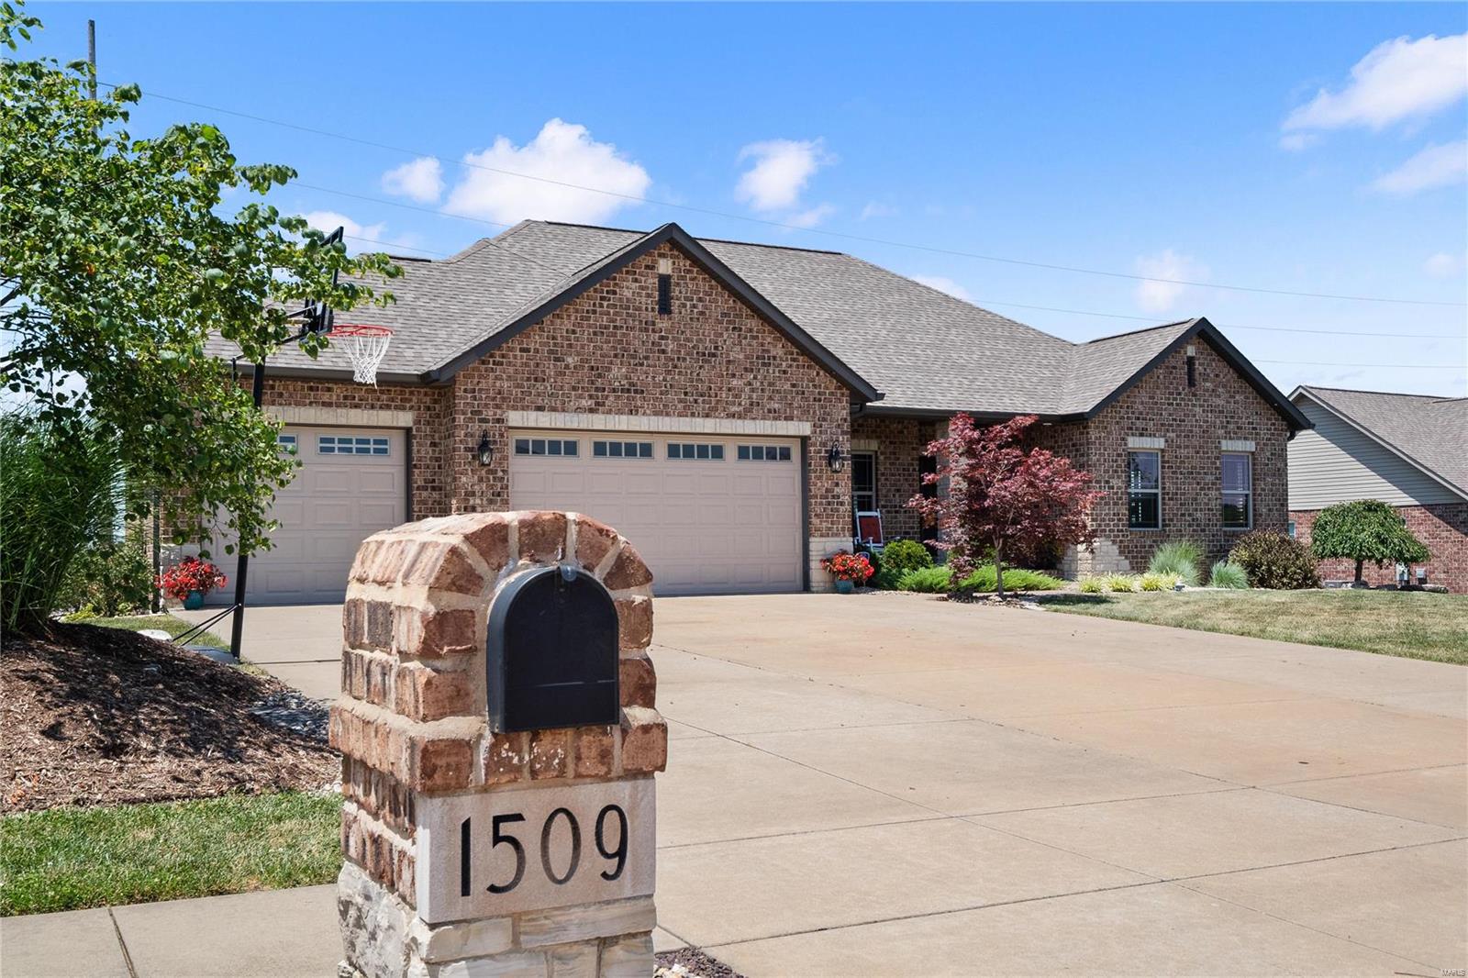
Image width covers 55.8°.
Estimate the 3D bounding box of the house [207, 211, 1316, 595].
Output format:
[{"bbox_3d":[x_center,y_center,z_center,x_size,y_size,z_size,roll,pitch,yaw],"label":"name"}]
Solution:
[{"bbox_3d":[-0.480,-1.743,28.030,22.200,7.000,13.300,1,-1,-26],"label":"house"}]

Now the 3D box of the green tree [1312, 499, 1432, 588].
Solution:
[{"bbox_3d":[13.570,1.138,29.600,2.495,1.818,2.443,1,-1,-26],"label":"green tree"}]

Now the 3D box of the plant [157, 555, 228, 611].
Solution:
[{"bbox_3d":[-6.972,1.211,17.850,0.874,0.702,0.856,1,-1,-26],"label":"plant"}]

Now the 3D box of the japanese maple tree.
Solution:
[{"bbox_3d":[4.276,0.261,21.800,2.992,2.874,2.900,0,-1,0],"label":"japanese maple tree"}]

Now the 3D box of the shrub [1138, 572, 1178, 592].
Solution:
[{"bbox_3d":[7.573,1.655,24.700,0.714,0.364,0.600,1,-1,-26],"label":"shrub"}]

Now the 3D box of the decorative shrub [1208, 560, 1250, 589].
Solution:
[{"bbox_3d":[9.248,1.596,25.900,0.748,0.530,0.733,1,-1,-26],"label":"decorative shrub"}]

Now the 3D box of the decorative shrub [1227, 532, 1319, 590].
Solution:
[{"bbox_3d":[10.223,1.354,26.200,1.682,1.094,1.648,1,-1,-26],"label":"decorative shrub"}]

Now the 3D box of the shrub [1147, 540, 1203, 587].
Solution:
[{"bbox_3d":[8.368,1.425,26.300,1.013,0.883,0.992,1,-1,-26],"label":"shrub"}]

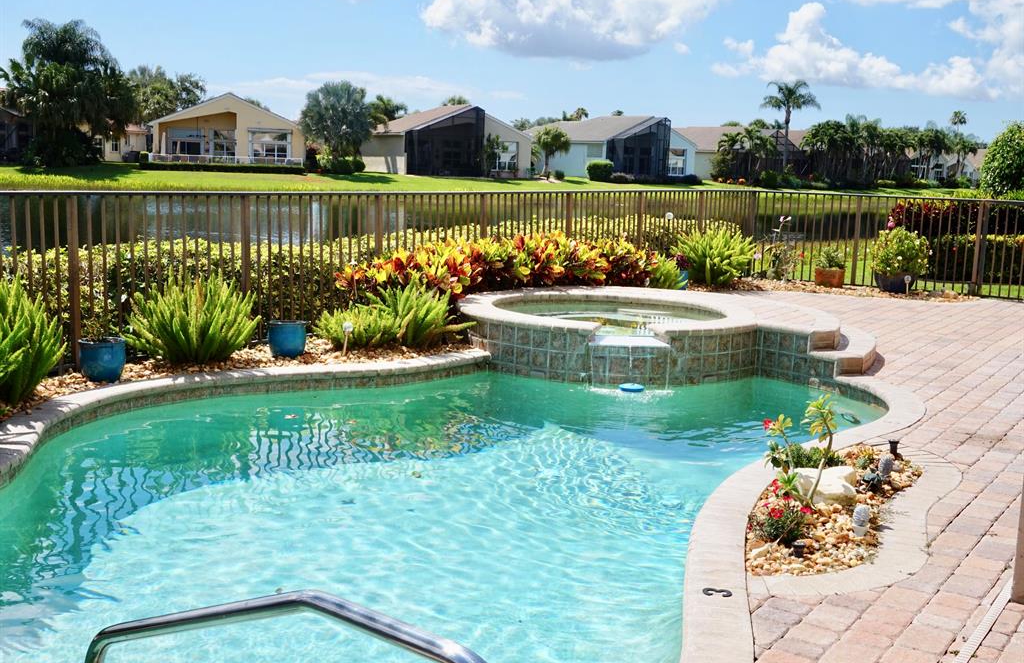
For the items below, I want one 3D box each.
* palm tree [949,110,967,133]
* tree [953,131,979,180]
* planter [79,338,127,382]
[{"bbox_3d":[64.662,-27.577,165.000,2.467,9.168,2.467,5,10,21],"label":"palm tree"},{"bbox_3d":[44.750,-17.268,112.175,2.440,4.840,2.440,5,9,21],"label":"tree"},{"bbox_3d":[-2.734,0.191,7.599,0.312,0.268,0.312,-1,10,-20],"label":"planter"}]

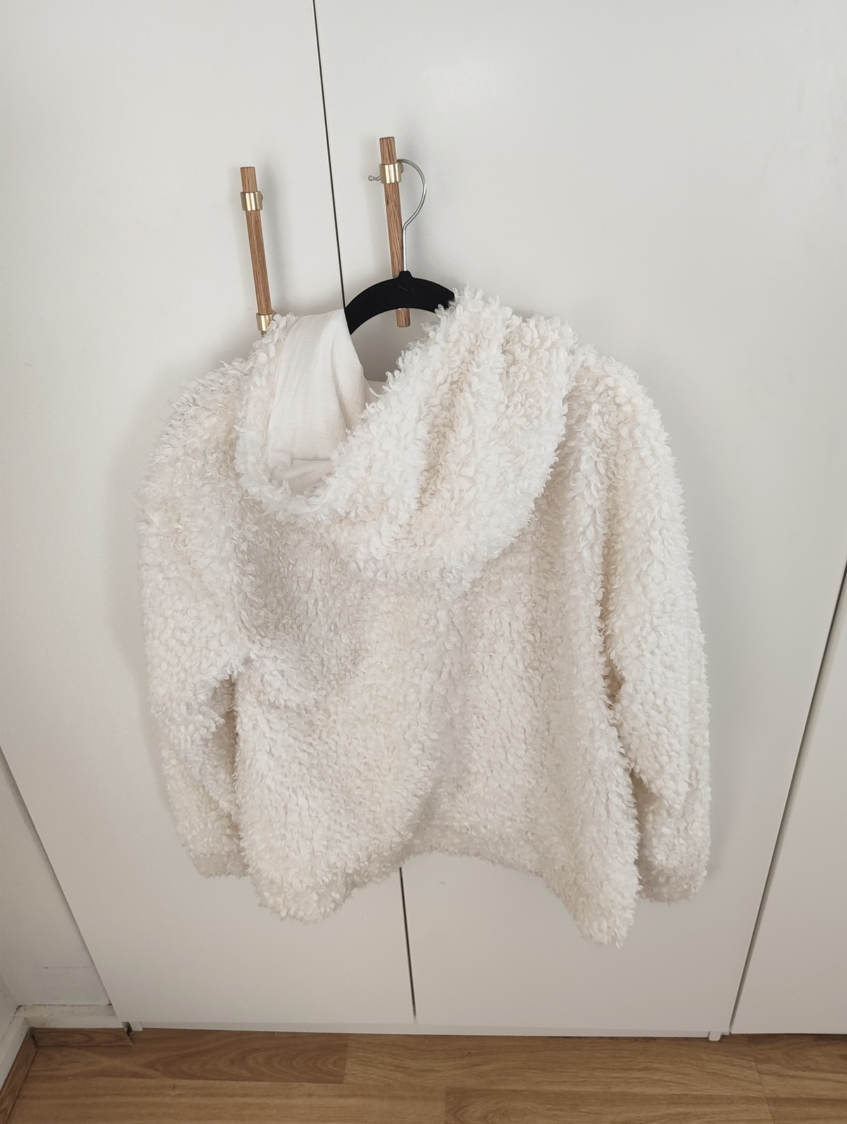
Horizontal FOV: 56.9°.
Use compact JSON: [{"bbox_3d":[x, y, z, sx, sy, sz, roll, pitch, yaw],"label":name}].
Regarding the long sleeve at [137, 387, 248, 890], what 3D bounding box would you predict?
[{"bbox_3d":[-0.256,0.126,0.865,0.118,0.687,0.125,7,31,-1],"label":"long sleeve"}]

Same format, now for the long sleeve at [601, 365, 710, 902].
[{"bbox_3d":[0.253,0.132,0.841,0.115,0.703,0.125,-10,29,9],"label":"long sleeve"}]

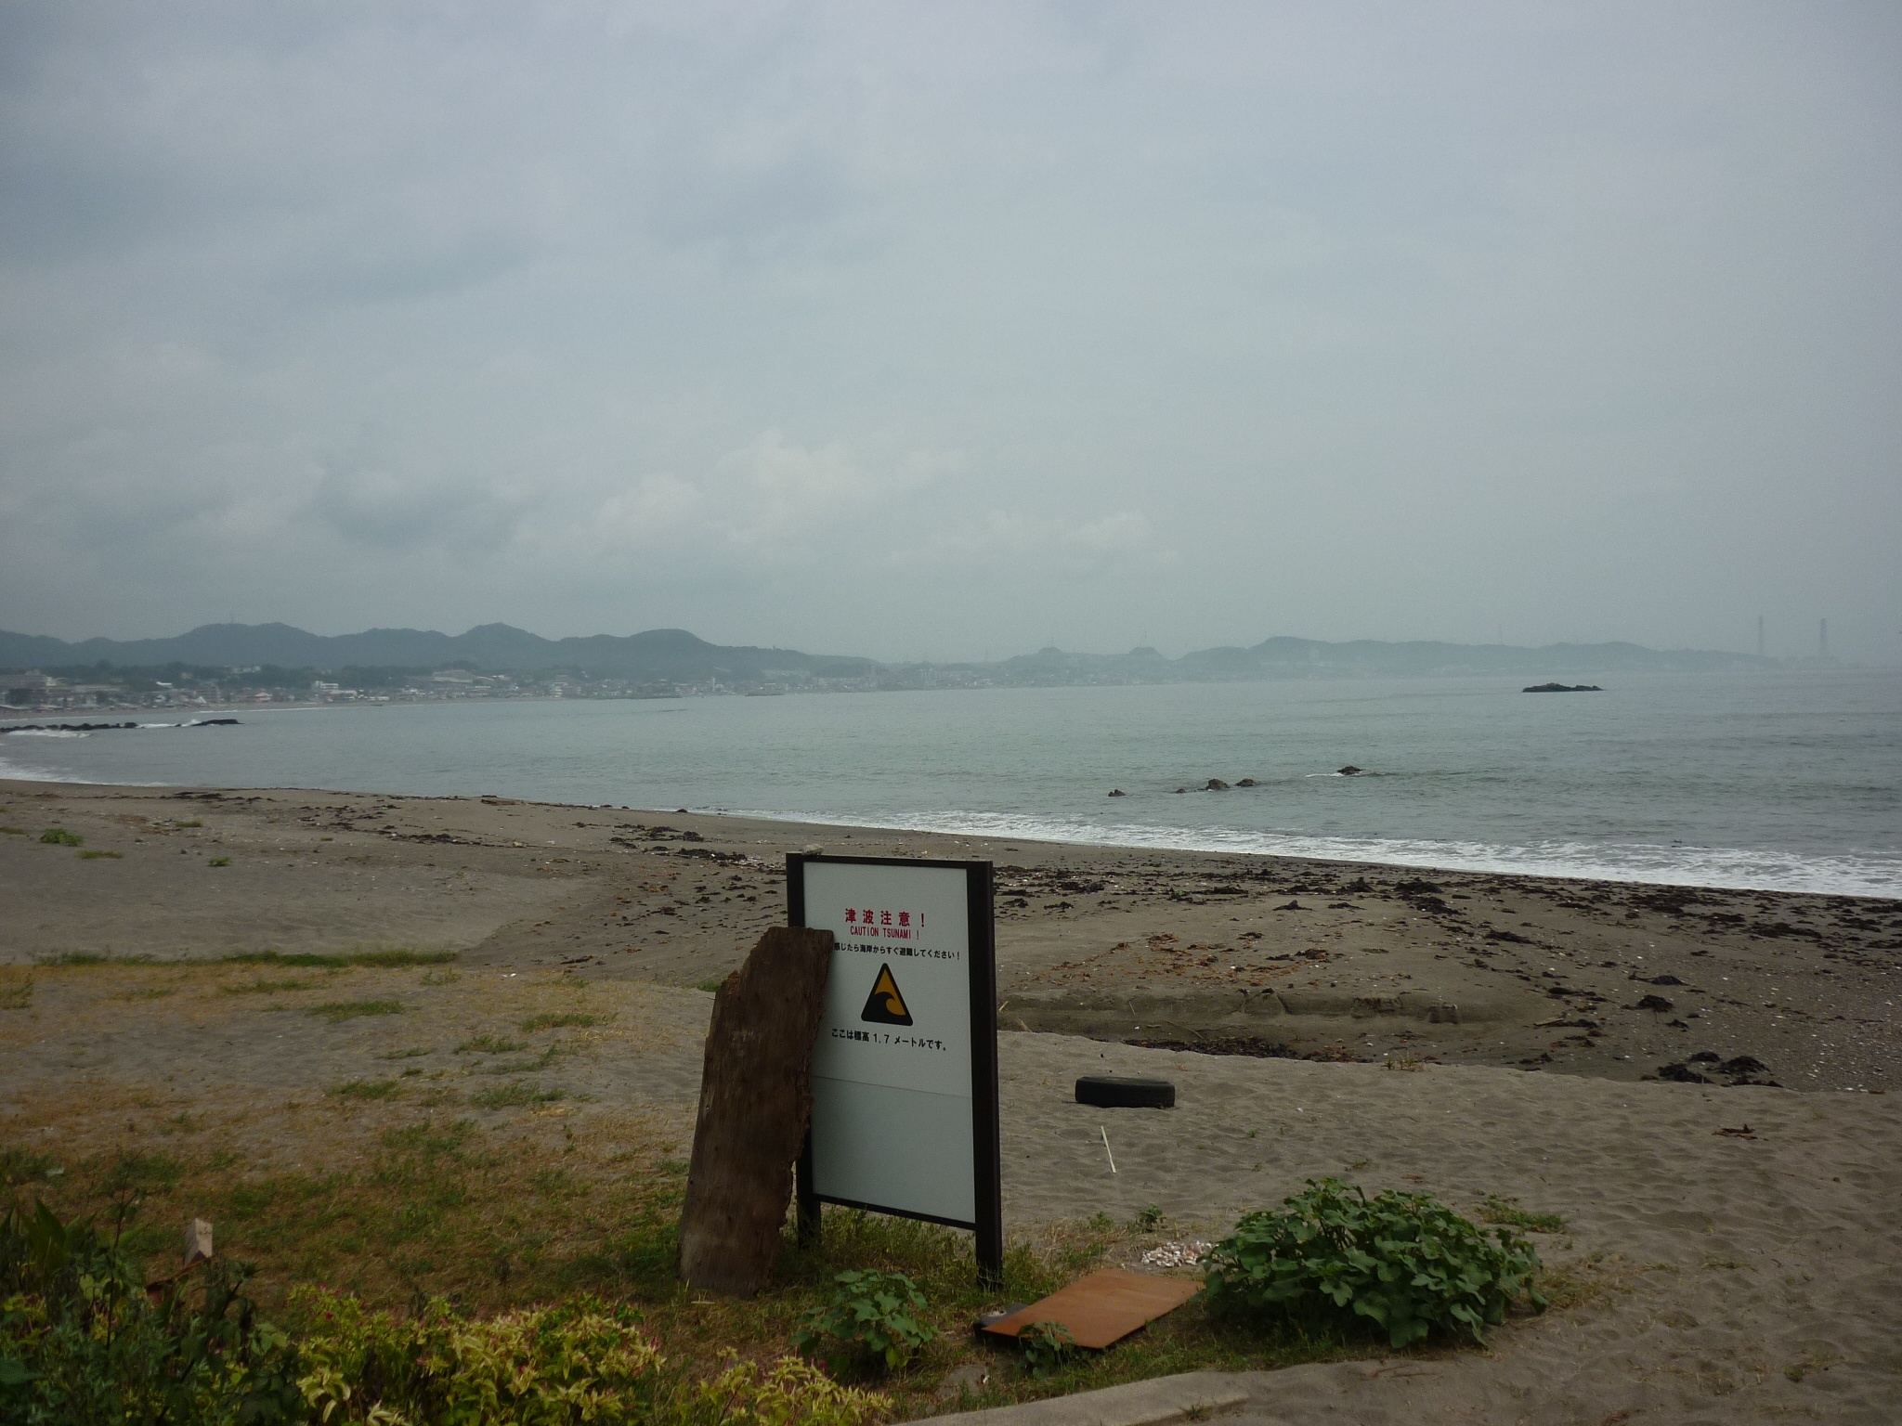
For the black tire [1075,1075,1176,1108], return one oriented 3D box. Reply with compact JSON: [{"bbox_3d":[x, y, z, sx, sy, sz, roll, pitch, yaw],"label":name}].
[{"bbox_3d":[1.048,2.285,10.880,0.600,0.165,0.600,2,-4,5],"label":"black tire"}]

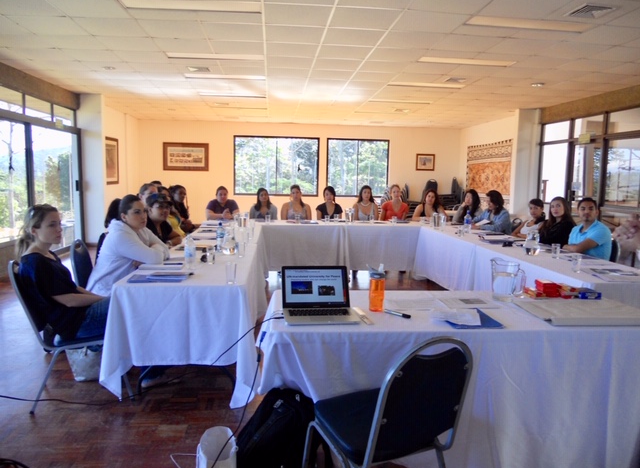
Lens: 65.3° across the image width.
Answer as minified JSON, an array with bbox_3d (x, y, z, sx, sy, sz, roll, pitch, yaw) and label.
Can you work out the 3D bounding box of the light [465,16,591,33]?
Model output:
[{"bbox_3d":[1.944,-1.969,4.638,1.220,0.070,0.300,1,6,-5],"label":"light"}]

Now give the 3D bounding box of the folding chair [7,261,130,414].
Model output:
[{"bbox_3d":[-1.534,0.572,3.160,0.620,0.890,0.460,-1,7,-22],"label":"folding chair"}]

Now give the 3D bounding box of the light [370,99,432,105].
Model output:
[{"bbox_3d":[1.462,-2.434,9.078,1.200,0.070,0.300,1,6,-6],"label":"light"}]

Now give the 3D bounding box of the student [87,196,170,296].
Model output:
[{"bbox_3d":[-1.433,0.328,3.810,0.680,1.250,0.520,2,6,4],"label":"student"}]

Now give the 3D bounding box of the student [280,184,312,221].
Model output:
[{"bbox_3d":[-0.379,-0.132,8.003,0.500,1.300,0.660,1,6,-4],"label":"student"}]

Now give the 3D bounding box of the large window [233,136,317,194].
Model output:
[{"bbox_3d":[-1.131,-1.767,13.069,2.212,1.554,0.100,1,6,-6],"label":"large window"}]

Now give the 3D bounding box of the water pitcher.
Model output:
[{"bbox_3d":[1.010,0.243,2.656,0.185,0.221,0.140,2,6,13],"label":"water pitcher"}]

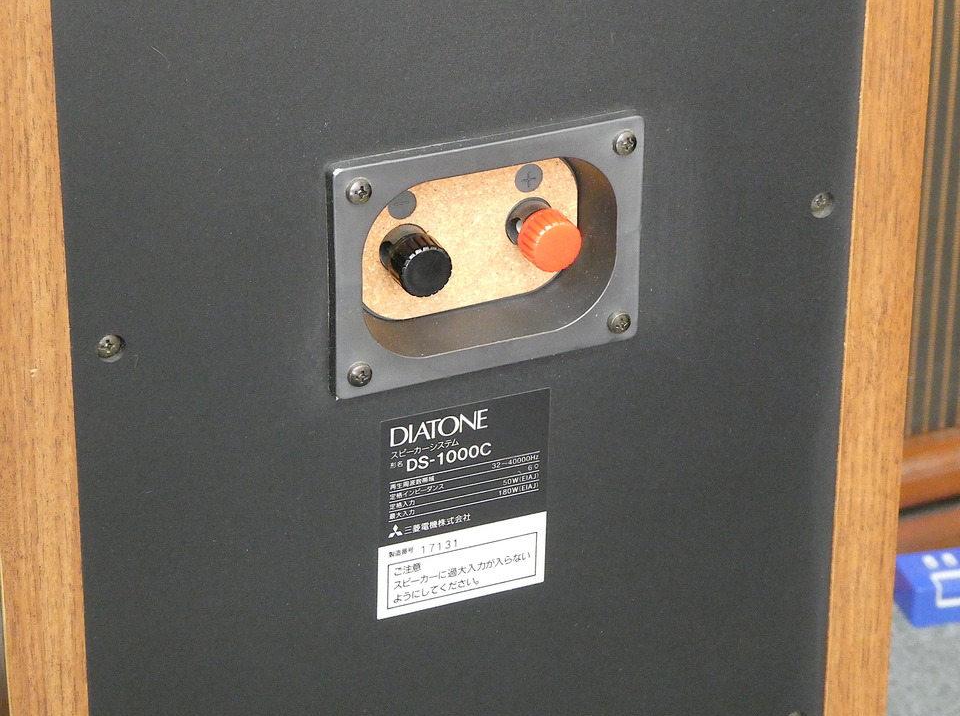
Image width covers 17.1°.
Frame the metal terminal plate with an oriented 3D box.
[{"bbox_3d":[-0.001,-0.037,1.045,0.112,0.079,0.025,-12,27,-25],"label":"metal terminal plate"}]

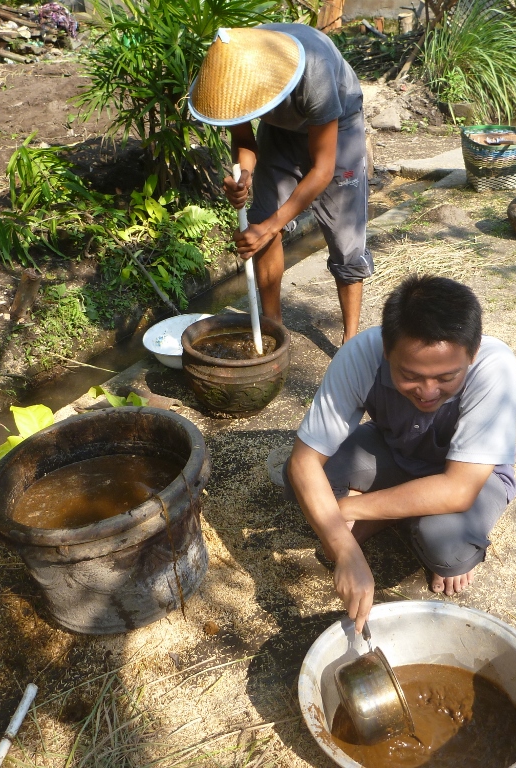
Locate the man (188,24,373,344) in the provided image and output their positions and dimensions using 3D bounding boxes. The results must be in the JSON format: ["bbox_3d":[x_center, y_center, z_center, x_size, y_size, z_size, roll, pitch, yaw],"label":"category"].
[{"bbox_3d":[0.068,-0.599,2.857,0.520,1.160,0.720,17,35,36],"label":"man"}]

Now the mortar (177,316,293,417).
[{"bbox_3d":[-0.065,-0.045,2.798,0.360,0.262,0.360,-4,28,2],"label":"mortar"}]

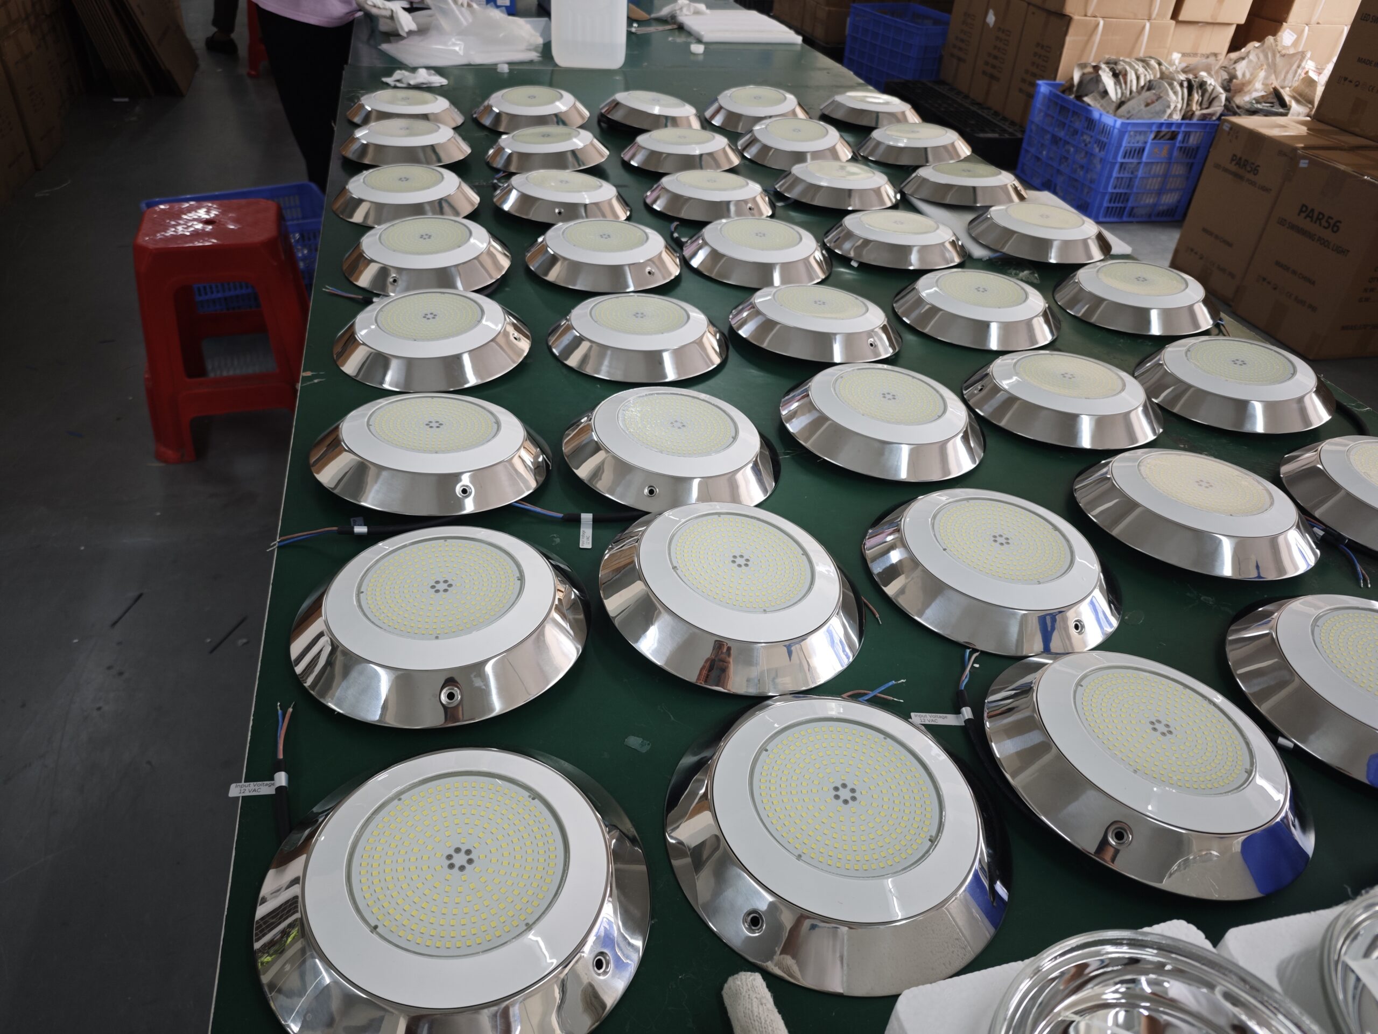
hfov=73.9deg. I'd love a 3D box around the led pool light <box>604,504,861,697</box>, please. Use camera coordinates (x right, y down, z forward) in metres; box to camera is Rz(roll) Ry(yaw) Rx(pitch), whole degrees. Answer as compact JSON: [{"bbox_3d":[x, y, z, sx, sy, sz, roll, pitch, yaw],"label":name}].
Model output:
[{"bbox_3d":[0.041,0.051,0.778,0.230,0.029,0.230,12,38,0],"label":"led pool light"}]

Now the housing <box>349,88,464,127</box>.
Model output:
[{"bbox_3d":[-0.579,-0.837,1.877,0.230,0.029,0.230,6,38,0],"label":"housing"}]

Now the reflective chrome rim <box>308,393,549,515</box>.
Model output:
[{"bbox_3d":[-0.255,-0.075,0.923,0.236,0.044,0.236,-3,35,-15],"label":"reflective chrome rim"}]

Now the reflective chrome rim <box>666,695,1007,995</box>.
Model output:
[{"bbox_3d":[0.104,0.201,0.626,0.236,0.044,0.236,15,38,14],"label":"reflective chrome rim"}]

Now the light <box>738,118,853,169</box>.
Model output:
[{"bbox_3d":[0.223,-0.785,1.917,0.238,0.035,0.238,3,42,0],"label":"light"}]

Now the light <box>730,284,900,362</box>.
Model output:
[{"bbox_3d":[0.173,-0.268,1.237,0.238,0.035,0.238,8,33,0],"label":"light"}]

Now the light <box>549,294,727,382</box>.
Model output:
[{"bbox_3d":[-0.063,-0.238,1.165,0.230,0.029,0.230,5,36,0],"label":"light"}]

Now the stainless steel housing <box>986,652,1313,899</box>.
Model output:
[{"bbox_3d":[0.333,0.166,0.663,0.230,0.029,0.230,9,34,0],"label":"stainless steel housing"}]

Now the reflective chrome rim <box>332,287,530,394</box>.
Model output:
[{"bbox_3d":[-0.319,-0.228,1.136,0.238,0.035,0.238,6,39,0],"label":"reflective chrome rim"}]

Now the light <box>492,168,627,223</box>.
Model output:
[{"bbox_3d":[-0.213,-0.551,1.555,0.235,0.041,0.235,7,36,-1],"label":"light"}]

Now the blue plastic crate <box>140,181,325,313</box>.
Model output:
[{"bbox_3d":[-1.371,-0.869,2.886,0.526,0.204,0.343,-21,45,-30],"label":"blue plastic crate"}]

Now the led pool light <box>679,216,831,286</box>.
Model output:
[{"bbox_3d":[0.109,-0.423,1.427,0.235,0.041,0.235,5,38,0],"label":"led pool light"}]

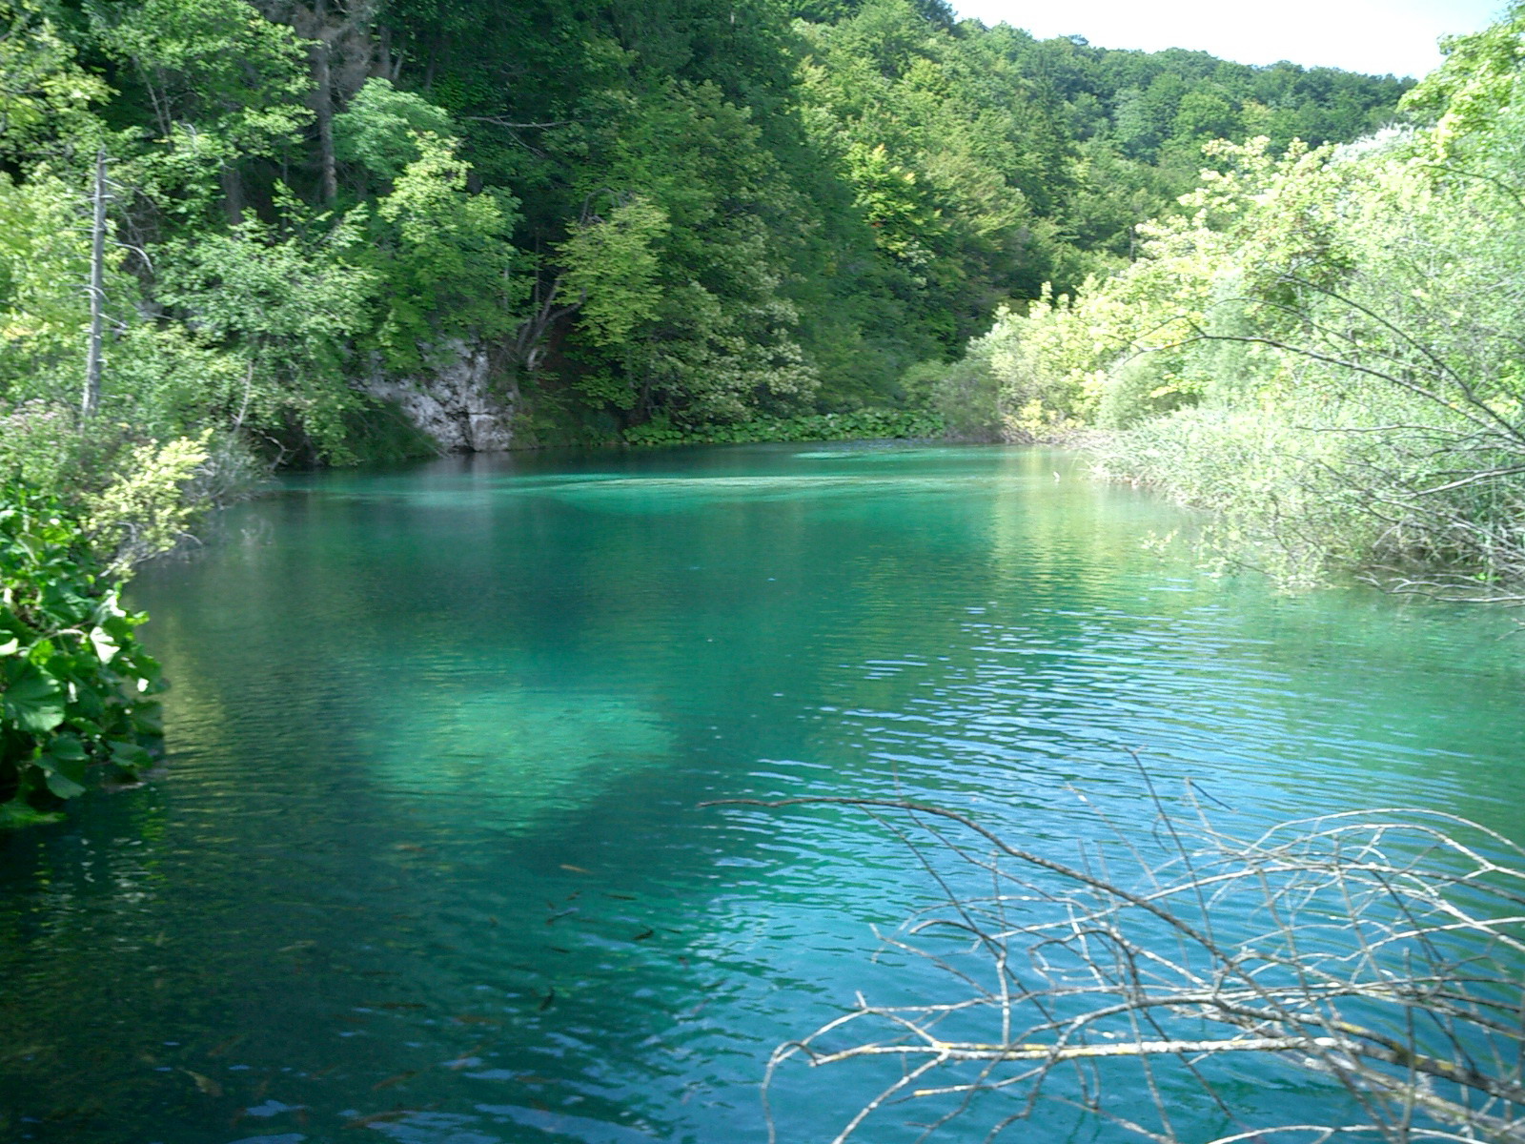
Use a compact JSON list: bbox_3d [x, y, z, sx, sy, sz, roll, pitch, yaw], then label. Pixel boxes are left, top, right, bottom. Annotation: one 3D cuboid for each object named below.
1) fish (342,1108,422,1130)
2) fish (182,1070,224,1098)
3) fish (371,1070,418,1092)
[{"bbox_3d":[-1.220,1.764,4.978,0.253,0.053,0.036,-3,7,-26],"label":"fish"},{"bbox_3d":[-1.916,1.734,5.249,0.247,0.055,0.037,5,8,41],"label":"fish"},{"bbox_3d":[-1.246,1.733,5.263,0.184,0.043,0.030,-6,9,-43],"label":"fish"}]

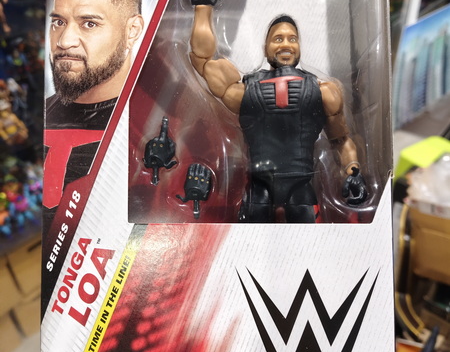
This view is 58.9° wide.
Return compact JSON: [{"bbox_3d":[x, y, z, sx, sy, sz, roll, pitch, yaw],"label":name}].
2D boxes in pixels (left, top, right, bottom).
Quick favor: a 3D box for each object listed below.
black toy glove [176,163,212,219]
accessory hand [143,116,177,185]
[{"bbox_3d":[-0.015,0.007,0.195,0.017,0.027,0.013,3,-2,4],"label":"black toy glove"},{"bbox_3d":[-0.032,-0.012,0.195,0.017,0.034,0.013,8,-1,4],"label":"accessory hand"}]

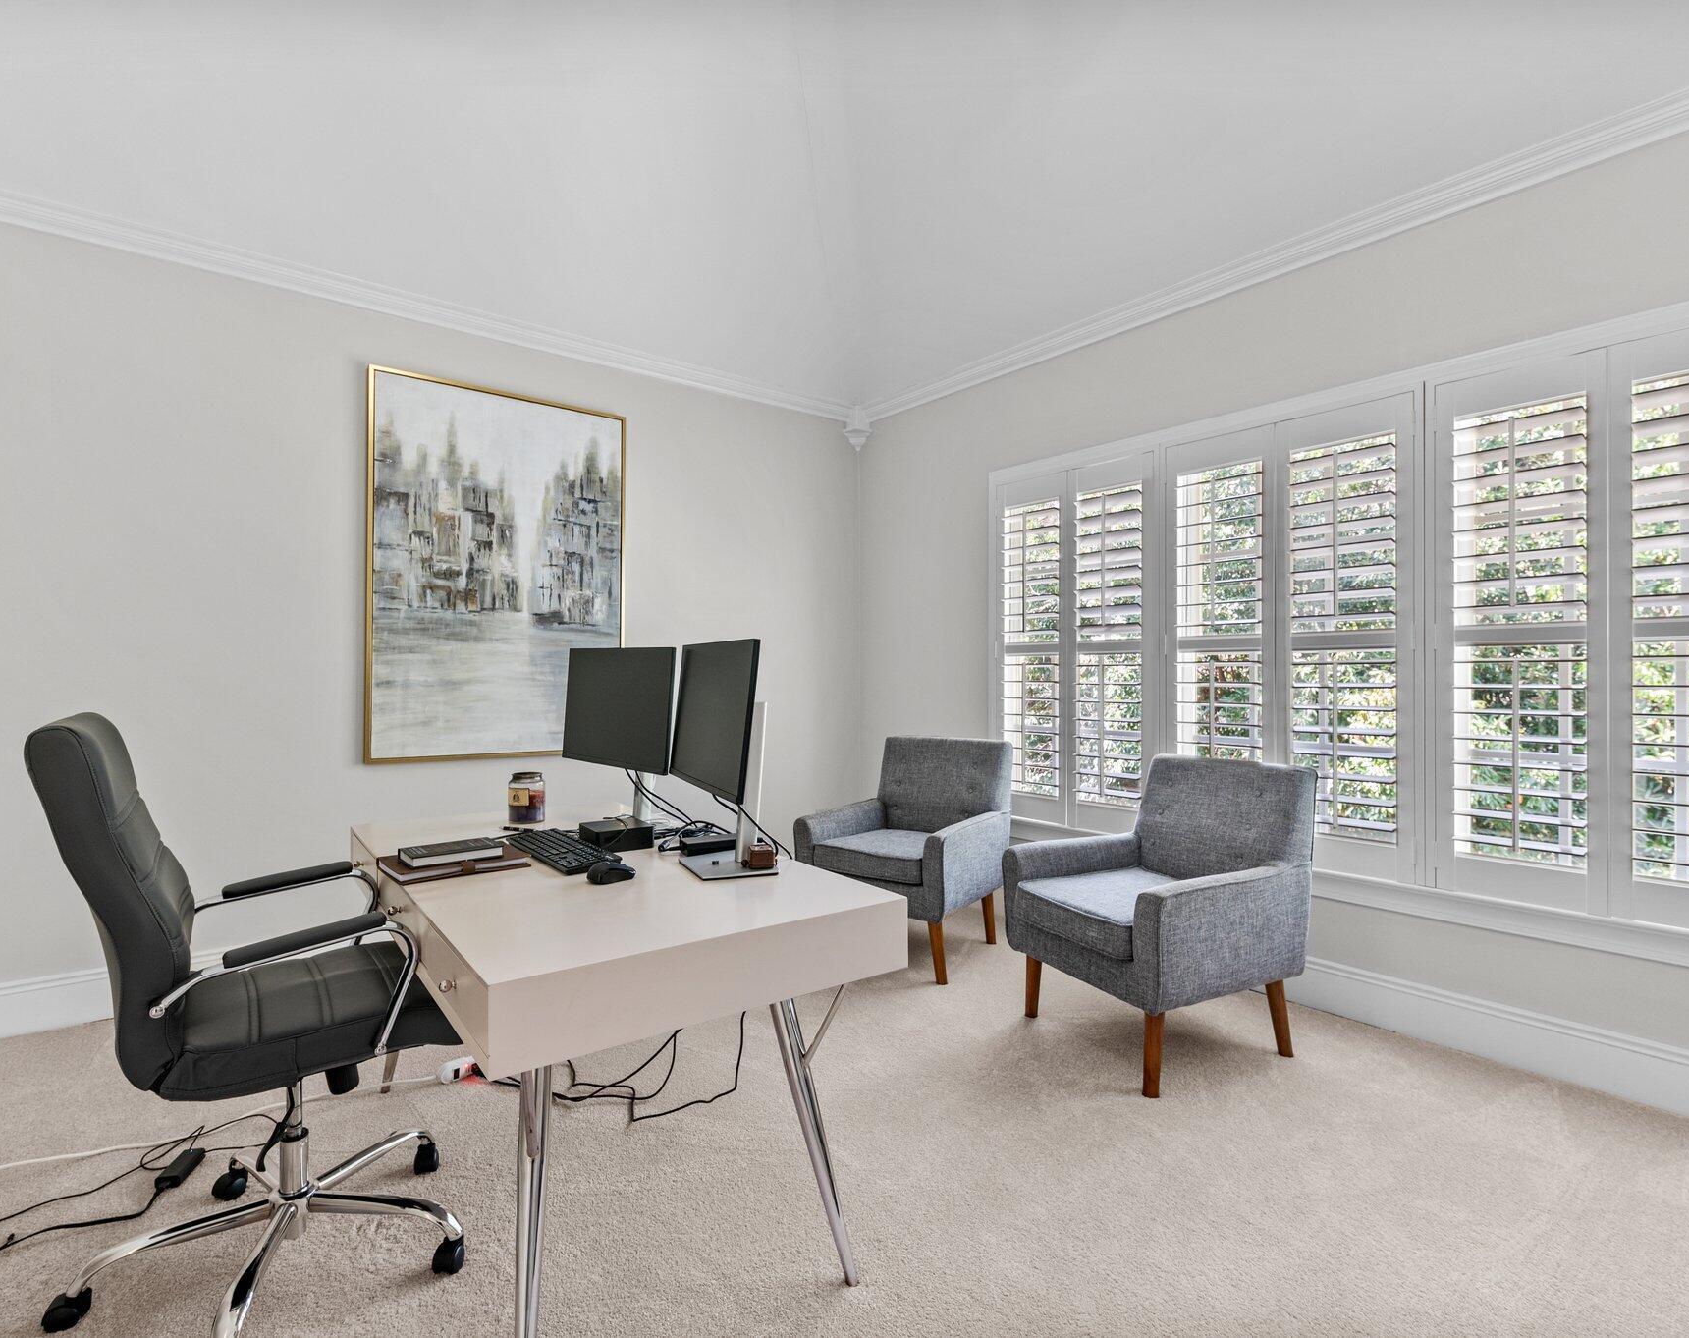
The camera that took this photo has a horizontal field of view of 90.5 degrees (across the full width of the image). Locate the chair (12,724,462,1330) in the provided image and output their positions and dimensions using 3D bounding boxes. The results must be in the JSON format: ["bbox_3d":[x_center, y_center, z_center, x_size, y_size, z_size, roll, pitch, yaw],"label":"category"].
[{"bbox_3d":[-1.090,0.612,1.596,0.640,1.070,0.660,0,0,-37],"label":"chair"}]

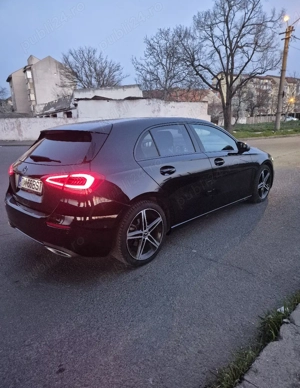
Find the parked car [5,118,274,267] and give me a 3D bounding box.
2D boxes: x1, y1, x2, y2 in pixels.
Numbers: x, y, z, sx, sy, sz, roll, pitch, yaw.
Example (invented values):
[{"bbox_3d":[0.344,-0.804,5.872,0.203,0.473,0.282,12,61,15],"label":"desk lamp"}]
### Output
[{"bbox_3d":[0.365,-0.434,4.069,4.420,1.440,1.840,-16,22,-42],"label":"parked car"}]

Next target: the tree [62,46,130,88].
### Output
[{"bbox_3d":[-6.148,-11.675,29.834,7.790,8.550,7.790,-4,17,-10],"label":"tree"}]

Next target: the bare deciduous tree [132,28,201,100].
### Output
[{"bbox_3d":[1.911,-12.958,30.523,7.960,10.460,7.960,0,16,3],"label":"bare deciduous tree"}]

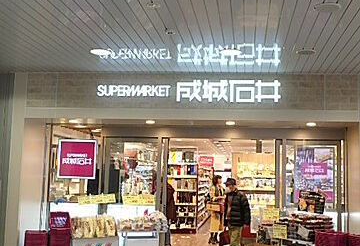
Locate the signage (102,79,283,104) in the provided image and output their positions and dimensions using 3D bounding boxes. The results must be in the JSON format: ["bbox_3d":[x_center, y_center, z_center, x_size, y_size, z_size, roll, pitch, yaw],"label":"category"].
[{"bbox_3d":[0.093,-0.448,6.677,2.616,0.317,0.080,1,-6,8],"label":"signage"}]

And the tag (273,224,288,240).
[{"bbox_3d":[1.399,1.535,6.594,0.222,0.205,0.012,-2,-7,26],"label":"tag"}]

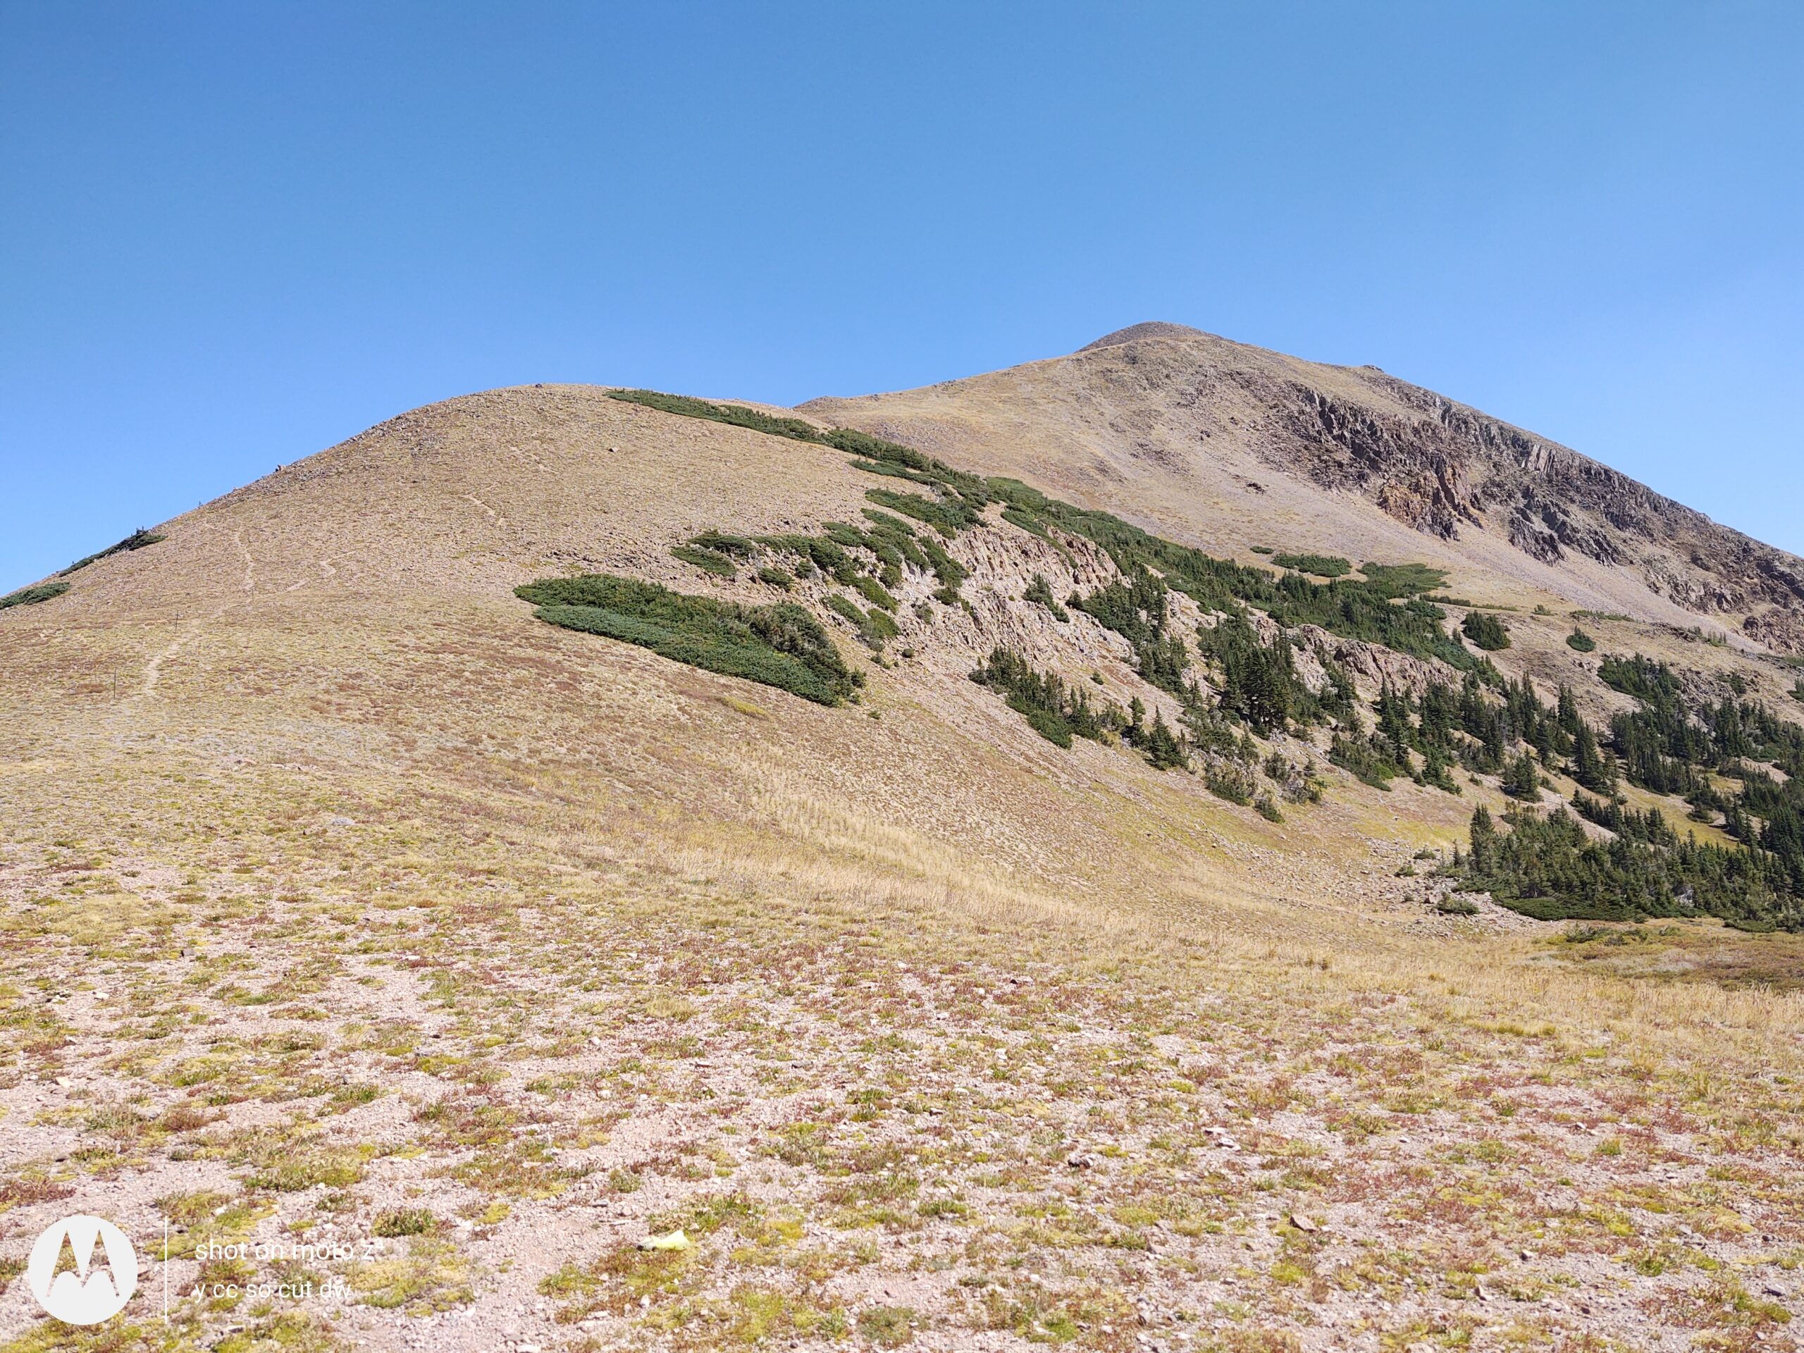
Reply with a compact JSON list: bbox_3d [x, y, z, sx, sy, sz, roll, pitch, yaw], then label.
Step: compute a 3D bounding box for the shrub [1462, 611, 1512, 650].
[{"bbox_3d":[72.654,-5.609,175.000,5.995,4.931,5.695,0,0,23],"label":"shrub"}]

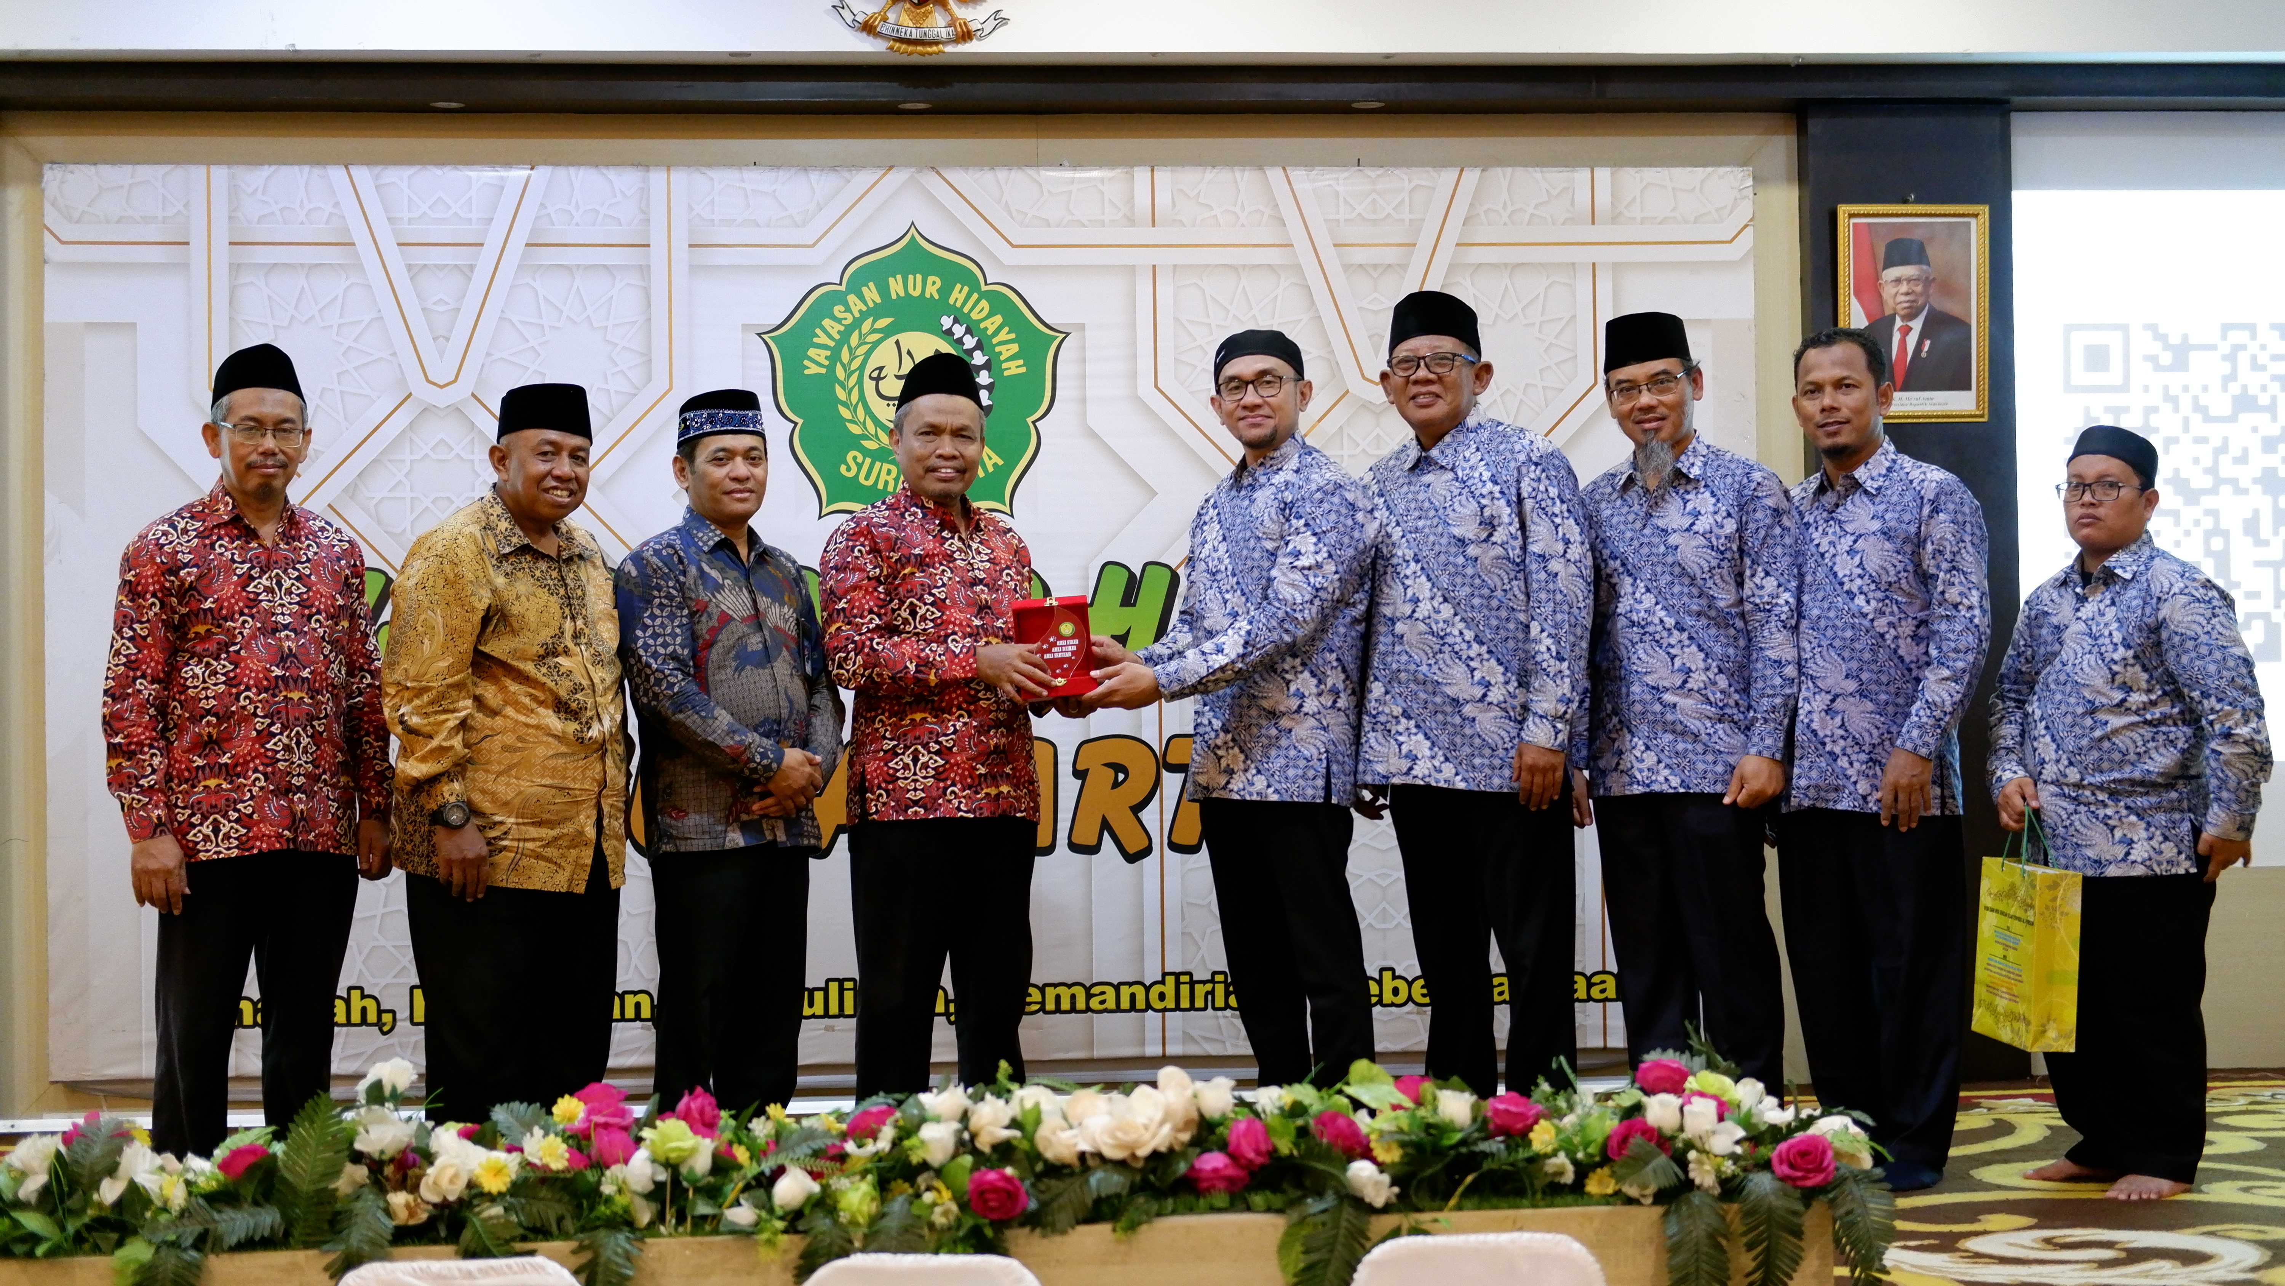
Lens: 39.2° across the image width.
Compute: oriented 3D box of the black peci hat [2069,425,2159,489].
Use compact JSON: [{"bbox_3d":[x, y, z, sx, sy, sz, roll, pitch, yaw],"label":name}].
[{"bbox_3d":[1.923,-0.367,6.350,0.168,0.090,0.195,-2,-14,45],"label":"black peci hat"}]

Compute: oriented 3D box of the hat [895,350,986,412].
[{"bbox_3d":[-0.398,-0.515,6.280,0.180,0.110,0.215,-1,-7,-11],"label":"hat"}]

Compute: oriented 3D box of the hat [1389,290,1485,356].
[{"bbox_3d":[0.571,-0.627,6.280,0.185,0.110,0.220,-1,-7,16],"label":"hat"}]

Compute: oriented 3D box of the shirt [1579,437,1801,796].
[{"bbox_3d":[1.083,-0.053,6.400,0.480,0.715,0.290,-1,-1,35],"label":"shirt"}]

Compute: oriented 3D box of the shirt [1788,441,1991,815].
[{"bbox_3d":[1.501,-0.031,6.500,0.480,0.755,0.300,-2,-1,43],"label":"shirt"}]

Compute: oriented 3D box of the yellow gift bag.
[{"bbox_3d":[1.793,0.574,6.495,0.100,0.465,0.260,2,2,-10],"label":"yellow gift bag"}]

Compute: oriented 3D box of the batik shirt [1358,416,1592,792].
[{"bbox_3d":[0.652,-0.063,6.420,0.530,0.735,0.330,-2,-1,40],"label":"batik shirt"}]

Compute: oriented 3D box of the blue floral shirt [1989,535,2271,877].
[{"bbox_3d":[1.956,0.124,6.370,0.360,0.660,0.550,0,-2,-45],"label":"blue floral shirt"}]

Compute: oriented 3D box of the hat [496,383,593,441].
[{"bbox_3d":[-1.127,-0.436,6.050,0.180,0.100,0.215,0,-4,-34],"label":"hat"}]

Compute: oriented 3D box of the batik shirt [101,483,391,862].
[{"bbox_3d":[-1.720,0.057,6.170,0.530,0.720,0.300,0,-1,-36],"label":"batik shirt"}]

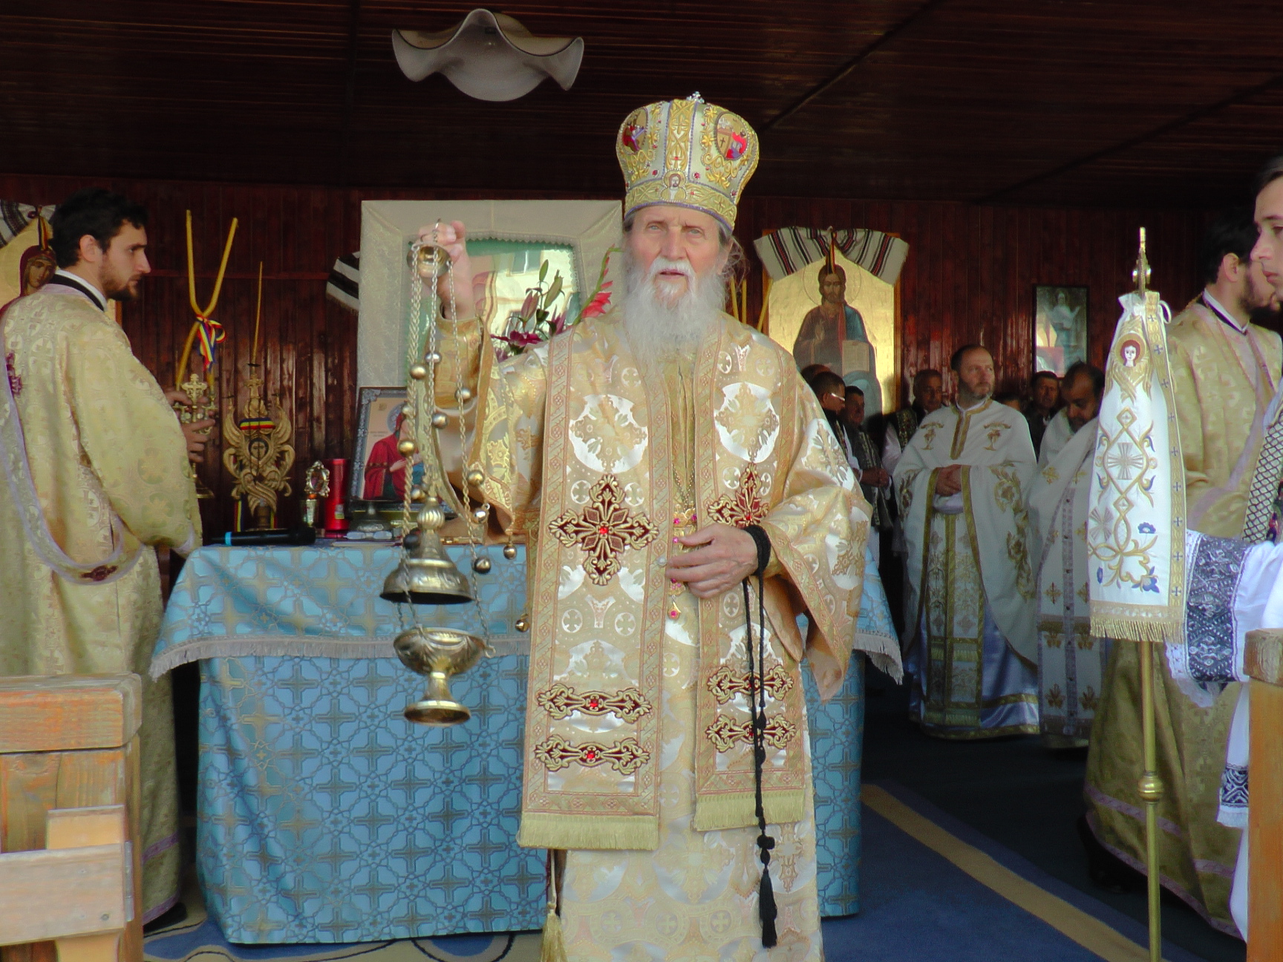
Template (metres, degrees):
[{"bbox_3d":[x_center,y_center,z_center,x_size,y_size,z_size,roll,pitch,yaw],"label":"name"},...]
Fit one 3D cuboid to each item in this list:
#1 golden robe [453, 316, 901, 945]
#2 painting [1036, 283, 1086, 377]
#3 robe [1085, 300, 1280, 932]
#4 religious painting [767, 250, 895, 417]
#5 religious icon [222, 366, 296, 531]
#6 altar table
[{"bbox_3d":[0.025,0.358,2.480,0.770,1.310,0.500,0,0,-7],"label":"golden robe"},{"bbox_3d":[2.606,-0.929,8.500,0.370,0.590,0.035,0,0,-10],"label":"painting"},{"bbox_3d":[1.420,0.292,3.320,0.600,1.430,0.540,0,0,-30],"label":"robe"},{"bbox_3d":[1.136,-0.914,8.200,0.820,1.120,0.050,0,0,-10],"label":"religious painting"},{"bbox_3d":[-1.075,-0.091,3.850,0.215,0.465,0.120,0,0,-9],"label":"religious icon"},{"bbox_3d":[-0.270,0.595,3.650,1.660,0.920,0.850,0,0,-9],"label":"altar table"}]

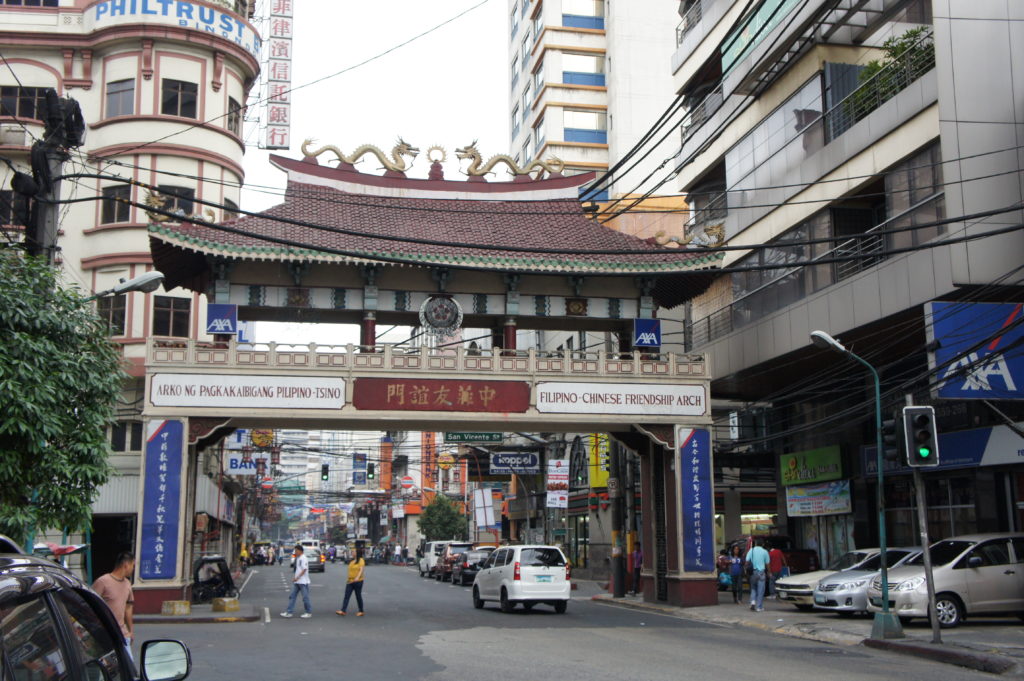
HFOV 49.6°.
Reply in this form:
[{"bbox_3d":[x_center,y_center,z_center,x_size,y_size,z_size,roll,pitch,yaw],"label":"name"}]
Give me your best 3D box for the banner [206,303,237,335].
[{"bbox_3d":[-6.906,-0.507,26.452,0.720,0.710,0.080,2,-10,-12],"label":"banner"}]

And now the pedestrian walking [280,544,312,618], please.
[{"bbox_3d":[-5.233,5.871,27.036,0.750,1.712,0.480,2,-11,-11],"label":"pedestrian walking"}]

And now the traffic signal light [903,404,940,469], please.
[{"bbox_3d":[6.502,1.524,17.600,0.480,0.940,0.320,1,-10,-5],"label":"traffic signal light"}]

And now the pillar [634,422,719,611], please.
[{"bbox_3d":[4.602,4.883,30.787,1.025,4.729,2.850,2,-11,-12],"label":"pillar"}]

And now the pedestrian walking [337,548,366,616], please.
[{"bbox_3d":[-3.851,5.792,26.700,0.620,1.610,0.460,3,-11,-17],"label":"pedestrian walking"}]

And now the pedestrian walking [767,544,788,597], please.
[{"bbox_3d":[7.781,6.761,32.651,0.500,1.596,0.450,0,-10,0],"label":"pedestrian walking"}]

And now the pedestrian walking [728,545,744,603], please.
[{"bbox_3d":[5.996,6.260,29.638,0.450,1.531,0.320,-1,-10,3],"label":"pedestrian walking"}]

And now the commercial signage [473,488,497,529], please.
[{"bbox_3d":[-1.339,8.453,56.000,0.840,1.900,0.080,-3,-9,-13],"label":"commercial signage"}]

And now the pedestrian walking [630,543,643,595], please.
[{"bbox_3d":[3.921,7.220,35.107,0.420,1.629,0.320,-8,-13,36],"label":"pedestrian walking"}]

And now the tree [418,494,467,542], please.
[{"bbox_3d":[-4.257,11.728,67.842,2.945,4.565,2.945,2,-11,-12],"label":"tree"}]

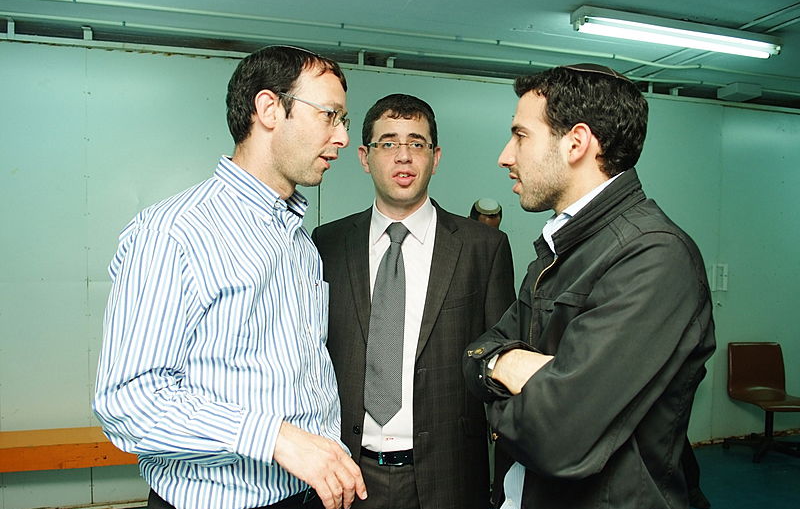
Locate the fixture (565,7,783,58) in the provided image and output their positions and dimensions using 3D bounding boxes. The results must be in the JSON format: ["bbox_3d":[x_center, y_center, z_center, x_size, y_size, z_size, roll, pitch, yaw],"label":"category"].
[{"bbox_3d":[1.393,-1.085,3.150,1.230,0.088,0.120,0,3,-20],"label":"fixture"}]

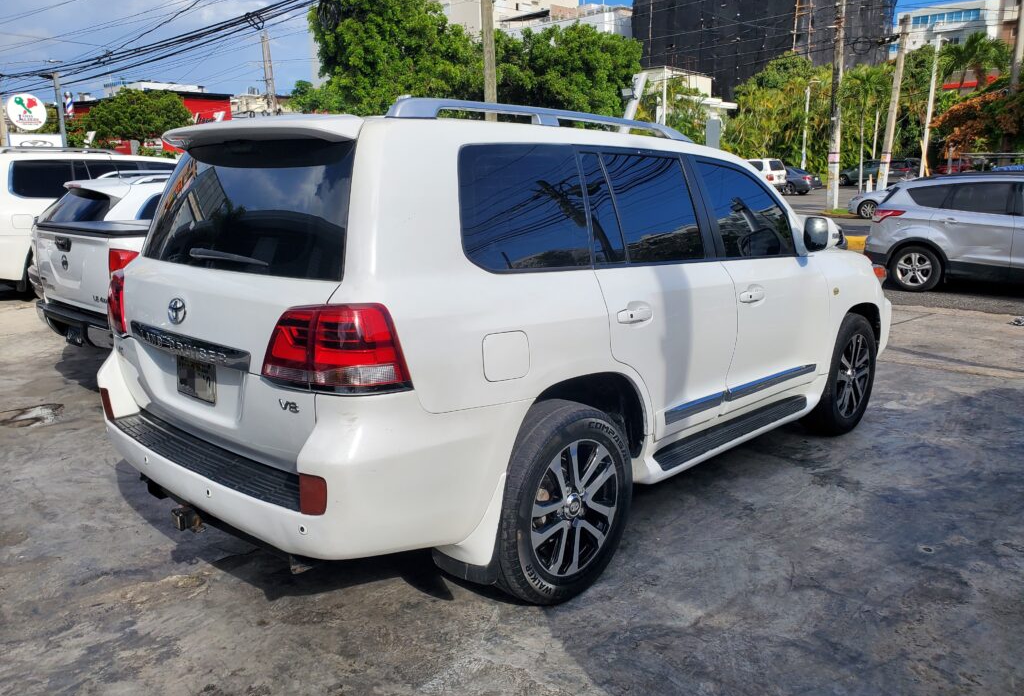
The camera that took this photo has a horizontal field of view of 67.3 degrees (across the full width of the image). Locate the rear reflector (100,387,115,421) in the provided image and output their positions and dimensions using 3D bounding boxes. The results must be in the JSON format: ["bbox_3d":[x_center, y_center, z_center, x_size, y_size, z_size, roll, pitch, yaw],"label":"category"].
[{"bbox_3d":[-1.750,0.237,3.338,0.050,0.135,0.090,-8,14,-34],"label":"rear reflector"}]

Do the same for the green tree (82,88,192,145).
[{"bbox_3d":[-11.418,-5.665,23.539,2.900,4.340,2.800,-7,13,-24],"label":"green tree"}]

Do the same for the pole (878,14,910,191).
[{"bbox_3d":[16.190,-10.037,32.688,0.500,7.670,0.450,2,12,0],"label":"pole"}]

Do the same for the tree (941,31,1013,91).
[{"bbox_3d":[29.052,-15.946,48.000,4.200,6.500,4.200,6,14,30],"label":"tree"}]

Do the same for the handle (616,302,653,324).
[{"bbox_3d":[0.484,-0.132,3.030,0.060,0.080,0.240,10,16,42],"label":"handle"}]

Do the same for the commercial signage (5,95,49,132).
[{"bbox_3d":[-12.625,-6.124,20.000,1.030,0.970,0.150,-3,12,-12],"label":"commercial signage"}]

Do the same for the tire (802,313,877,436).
[{"bbox_3d":[2.146,0.164,5.096,0.285,0.790,0.790,10,16,43],"label":"tire"}]

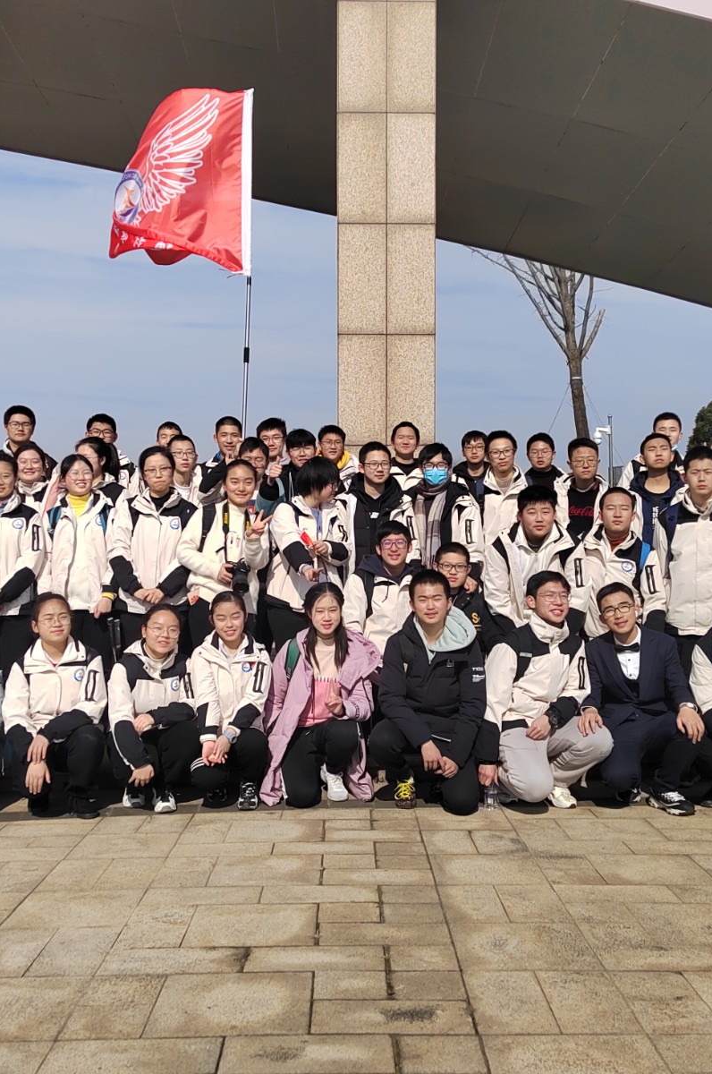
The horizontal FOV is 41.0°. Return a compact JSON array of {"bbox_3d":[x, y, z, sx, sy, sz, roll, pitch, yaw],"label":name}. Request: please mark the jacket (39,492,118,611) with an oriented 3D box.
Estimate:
[{"bbox_3d":[-1.467,0.079,5.000,0.410,0.620,0.320,0,-1,-7],"label":"jacket"}]

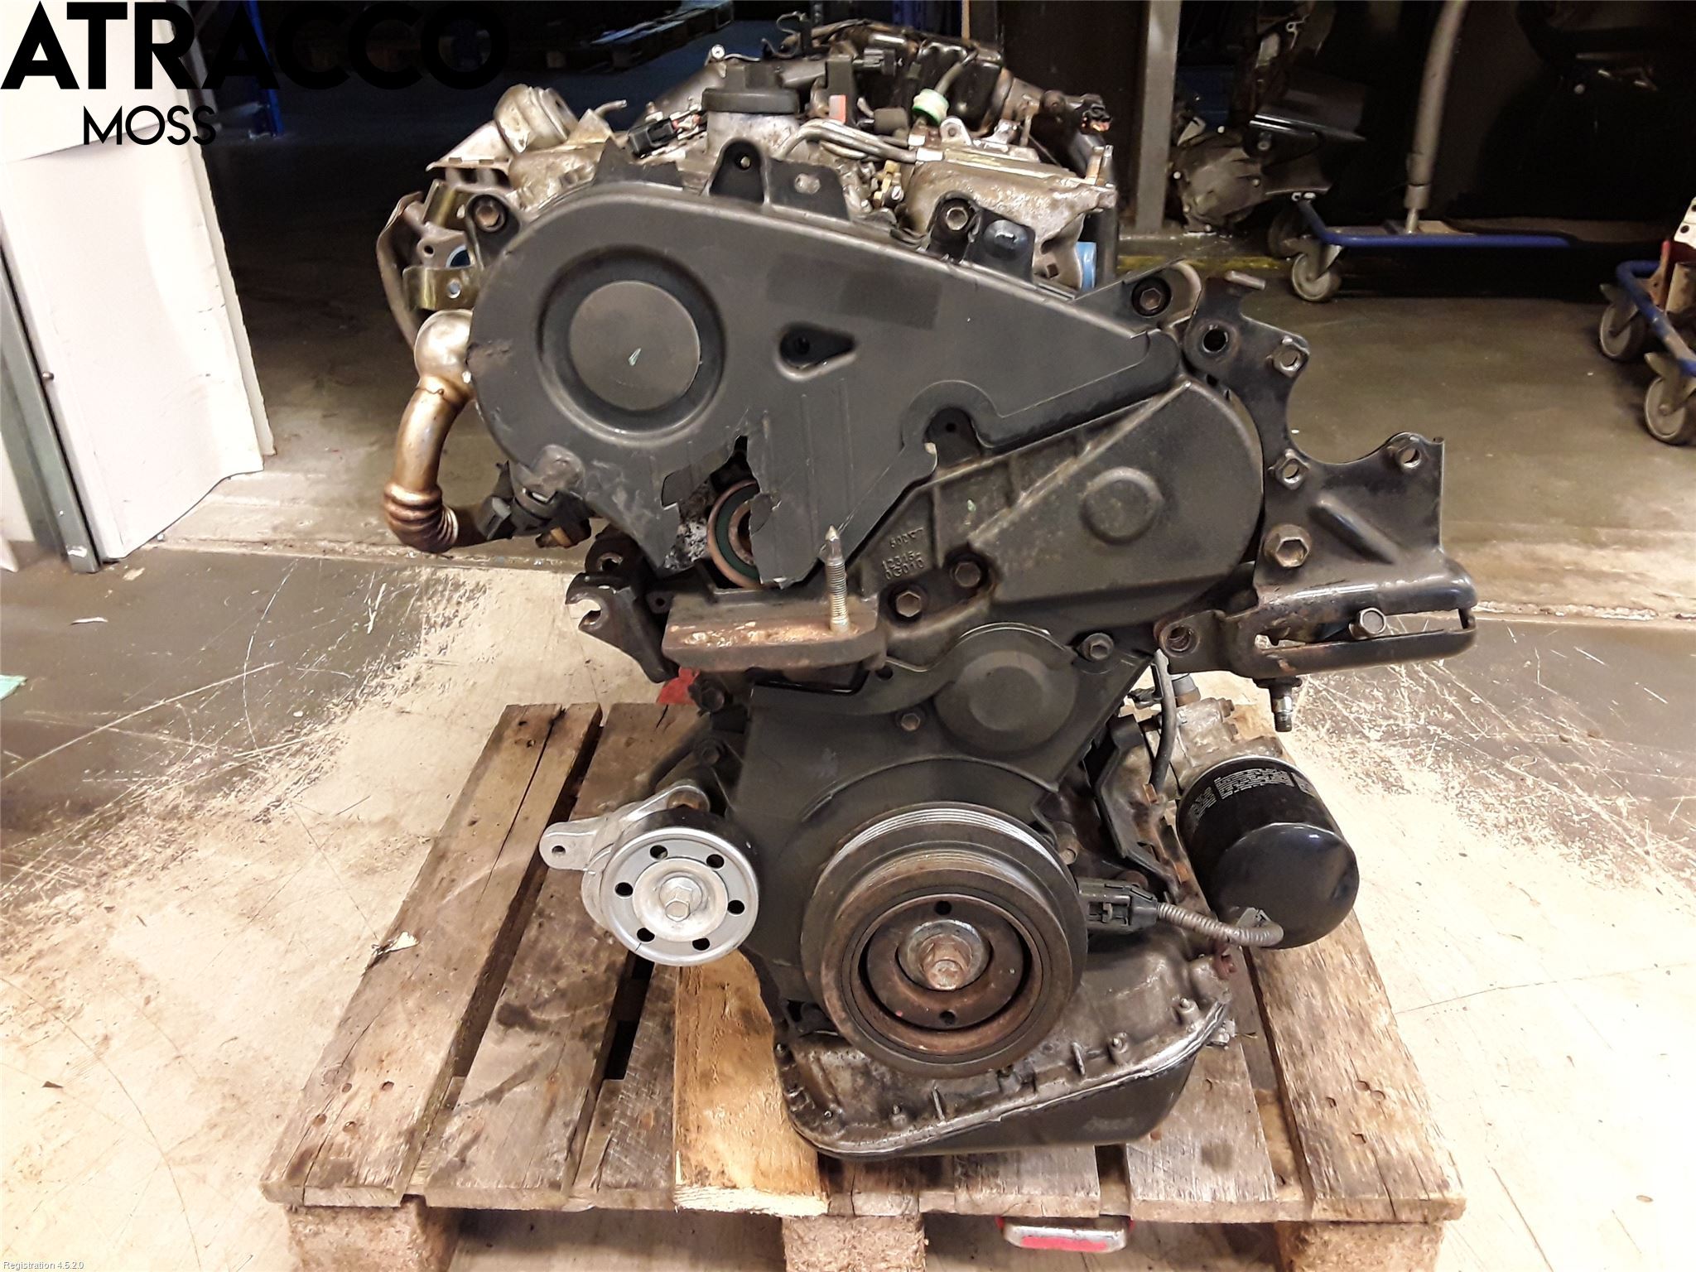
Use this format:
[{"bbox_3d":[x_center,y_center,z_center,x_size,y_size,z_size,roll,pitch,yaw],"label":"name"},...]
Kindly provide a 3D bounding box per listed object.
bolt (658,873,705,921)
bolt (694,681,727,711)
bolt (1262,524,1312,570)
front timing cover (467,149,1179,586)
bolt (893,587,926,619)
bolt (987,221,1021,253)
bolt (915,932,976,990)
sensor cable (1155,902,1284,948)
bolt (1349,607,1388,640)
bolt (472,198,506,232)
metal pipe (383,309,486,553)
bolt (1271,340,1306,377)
[{"bbox_3d":[-0.098,0.153,0.802,0.026,0.026,0.016,0,29,4],"label":"bolt"},{"bbox_3d":[-0.079,0.035,0.791,0.017,0.017,0.015,0,29,4],"label":"bolt"},{"bbox_3d":[0.227,-0.046,0.709,0.022,0.022,0.016,0,29,4],"label":"bolt"},{"bbox_3d":[-0.013,-0.125,0.657,0.339,0.203,0.060,0,29,4],"label":"front timing cover"},{"bbox_3d":[0.034,-0.018,0.759,0.017,0.017,0.012,0,29,4],"label":"bolt"},{"bbox_3d":[0.074,-0.189,0.651,0.015,0.015,0.012,0,29,4],"label":"bolt"},{"bbox_3d":[0.054,0.182,0.767,0.031,0.031,0.020,0,29,4],"label":"bolt"},{"bbox_3d":[0.224,0.174,0.830,0.070,0.022,0.030,0,29,4],"label":"sensor cable"},{"bbox_3d":[0.280,-0.006,0.739,0.016,0.016,0.014,0,29,4],"label":"bolt"},{"bbox_3d":[-0.170,-0.199,0.649,0.014,0.014,0.012,0,29,4],"label":"bolt"},{"bbox_3d":[-0.245,-0.126,0.831,0.072,0.150,0.085,0,29,4],"label":"metal pipe"},{"bbox_3d":[0.216,-0.136,0.672,0.015,0.015,0.012,0,29,4],"label":"bolt"}]

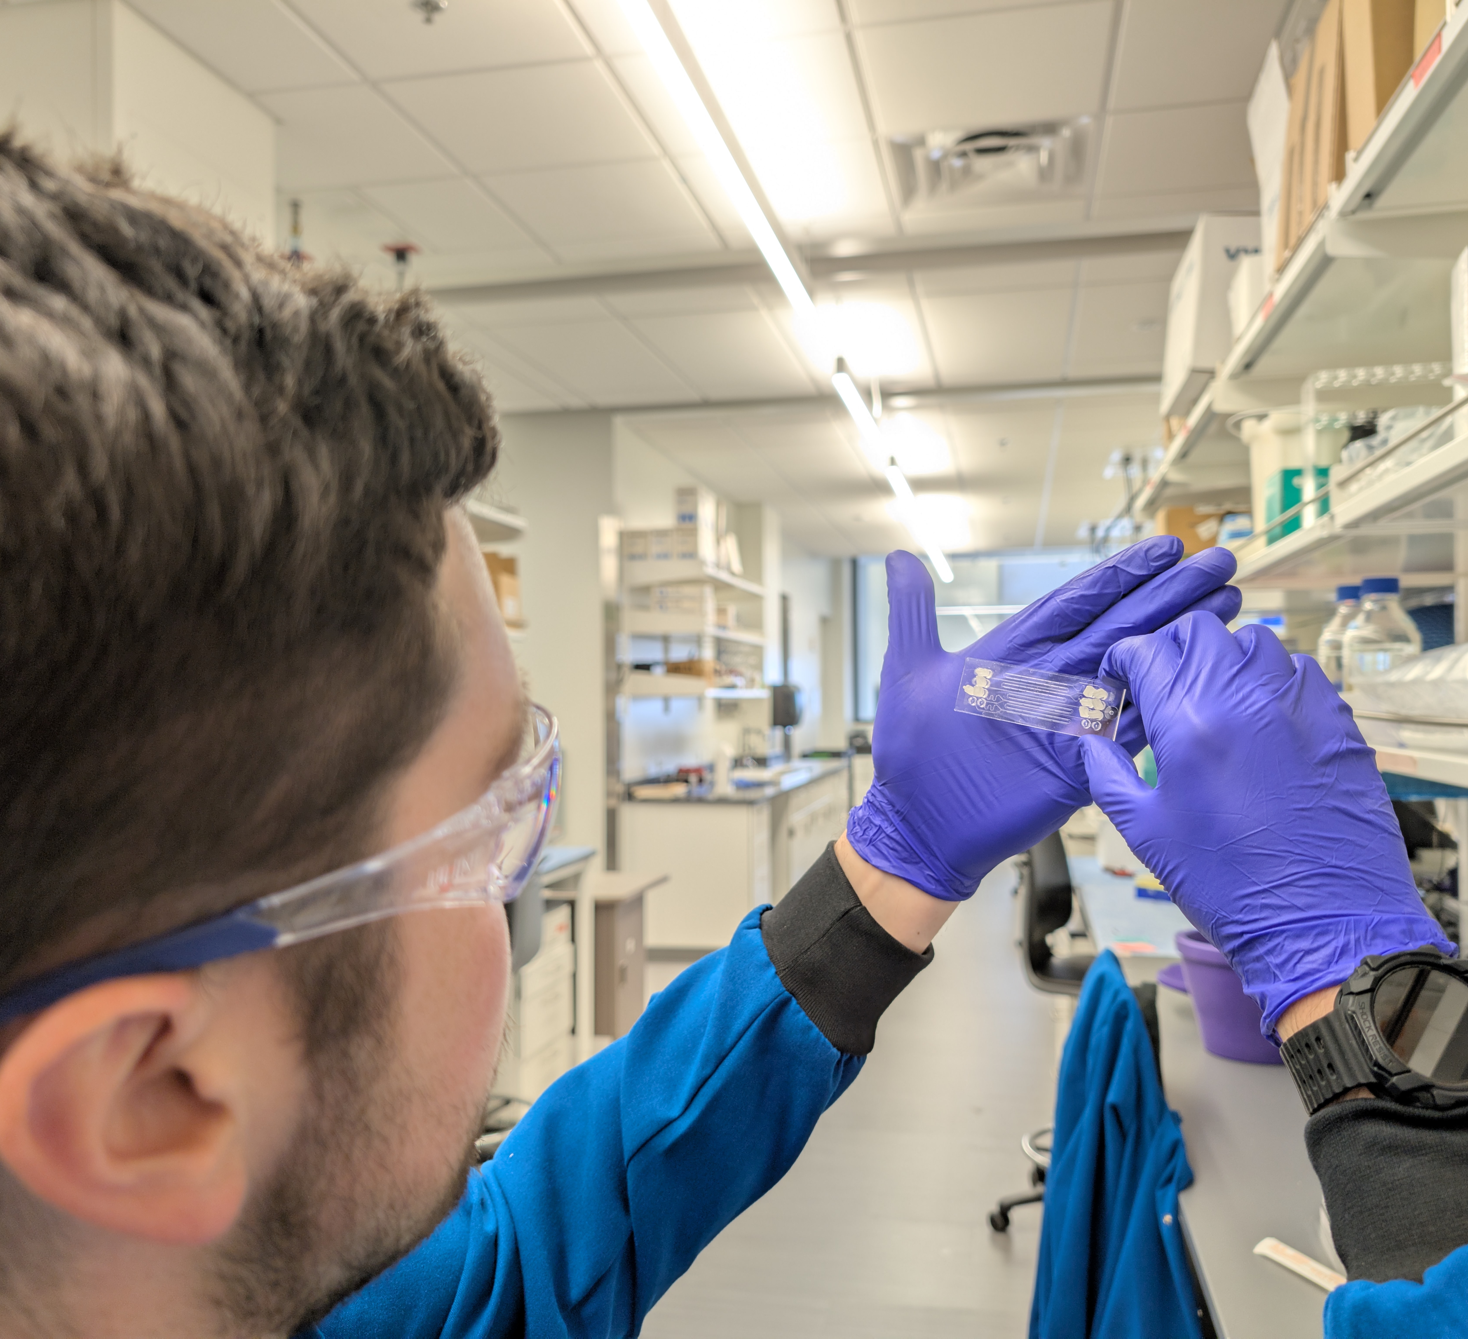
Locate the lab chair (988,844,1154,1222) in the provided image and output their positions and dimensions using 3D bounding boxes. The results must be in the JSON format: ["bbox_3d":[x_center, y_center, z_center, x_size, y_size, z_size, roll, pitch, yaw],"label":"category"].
[{"bbox_3d":[1.020,1.028,3.543,0.580,1.140,0.570,0,-1,13],"label":"lab chair"}]

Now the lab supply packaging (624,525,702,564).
[{"bbox_3d":[-0.383,-0.718,7.436,0.461,0.242,0.400,0,-1,13],"label":"lab supply packaging"}]

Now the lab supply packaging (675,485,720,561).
[{"bbox_3d":[-0.226,-0.840,7.418,0.129,0.452,0.430,0,-1,13],"label":"lab supply packaging"}]

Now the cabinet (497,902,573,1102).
[{"bbox_3d":[-0.931,1.208,4.607,0.520,0.575,0.527,0,-1,13],"label":"cabinet"}]

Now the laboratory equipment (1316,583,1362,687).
[{"bbox_3d":[0.992,-0.016,1.968,0.100,0.228,0.100,0,-1,13],"label":"laboratory equipment"}]

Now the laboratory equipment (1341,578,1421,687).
[{"bbox_3d":[0.956,-0.017,1.818,0.101,0.230,0.101,0,-1,13],"label":"laboratory equipment"}]

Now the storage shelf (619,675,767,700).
[{"bbox_3d":[-0.209,0.118,8.069,0.511,0.131,1.840,0,-1,13],"label":"storage shelf"}]

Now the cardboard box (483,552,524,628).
[{"bbox_3d":[-1.002,-0.302,4.797,0.280,0.279,0.240,0,-1,13],"label":"cardboard box"}]

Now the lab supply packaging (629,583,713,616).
[{"bbox_3d":[-0.355,-0.411,7.434,0.493,0.207,0.320,0,-1,13],"label":"lab supply packaging"}]

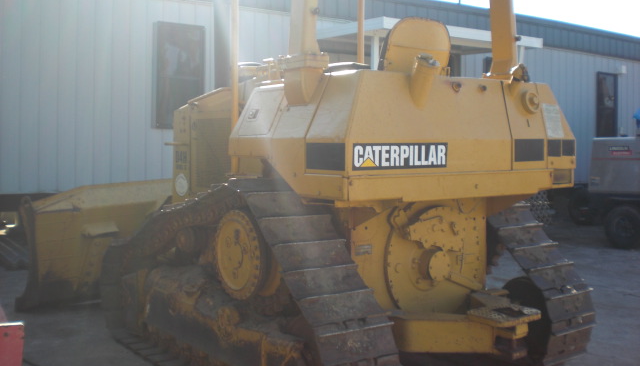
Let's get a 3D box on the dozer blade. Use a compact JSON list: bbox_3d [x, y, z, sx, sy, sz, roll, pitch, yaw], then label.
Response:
[{"bbox_3d":[-1.683,0.568,7.423,0.460,1.100,3.000,3,5,37],"label":"dozer blade"}]

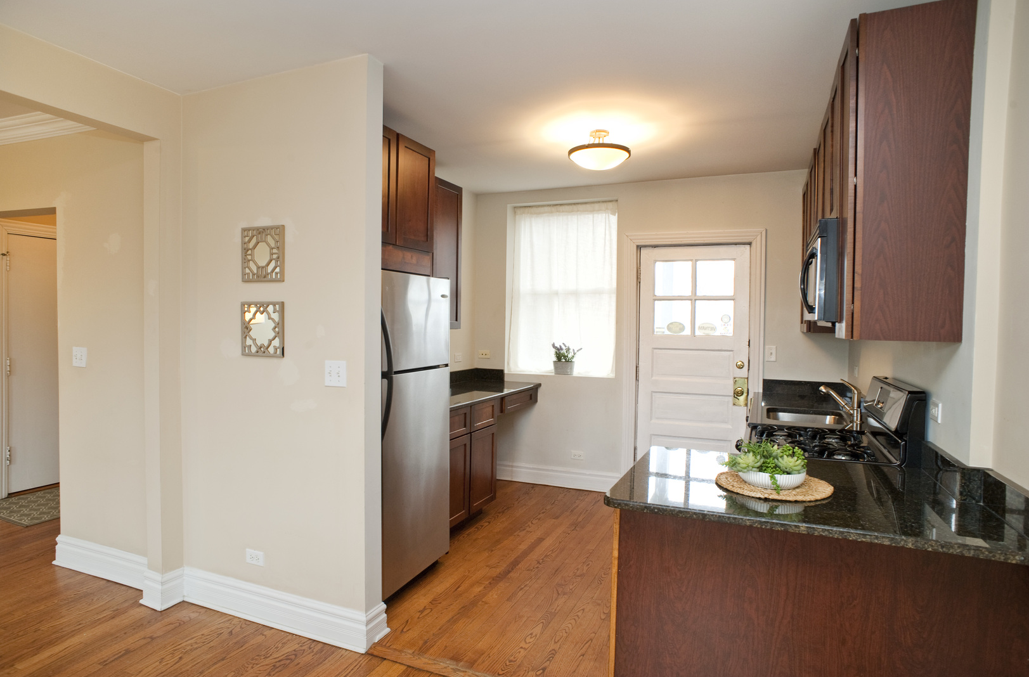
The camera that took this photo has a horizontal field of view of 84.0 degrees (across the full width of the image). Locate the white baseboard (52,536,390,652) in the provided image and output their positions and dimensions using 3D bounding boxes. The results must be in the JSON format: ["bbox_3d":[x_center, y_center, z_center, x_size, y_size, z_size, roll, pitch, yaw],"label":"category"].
[{"bbox_3d":[-1.643,1.246,2.918,2.220,0.170,0.300,1,2,23],"label":"white baseboard"}]

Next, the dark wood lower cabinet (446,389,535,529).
[{"bbox_3d":[-0.421,0.868,4.389,0.630,0.845,1.710,1,2,23],"label":"dark wood lower cabinet"}]

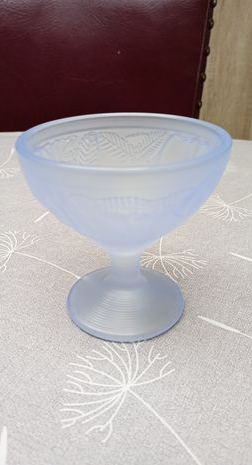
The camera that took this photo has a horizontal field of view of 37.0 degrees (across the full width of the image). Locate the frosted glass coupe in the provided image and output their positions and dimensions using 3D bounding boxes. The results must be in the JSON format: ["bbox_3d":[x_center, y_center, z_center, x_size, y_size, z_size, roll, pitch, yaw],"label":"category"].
[{"bbox_3d":[0.000,-0.003,0.210,0.103,0.103,0.103,0,29,0],"label":"frosted glass coupe"}]

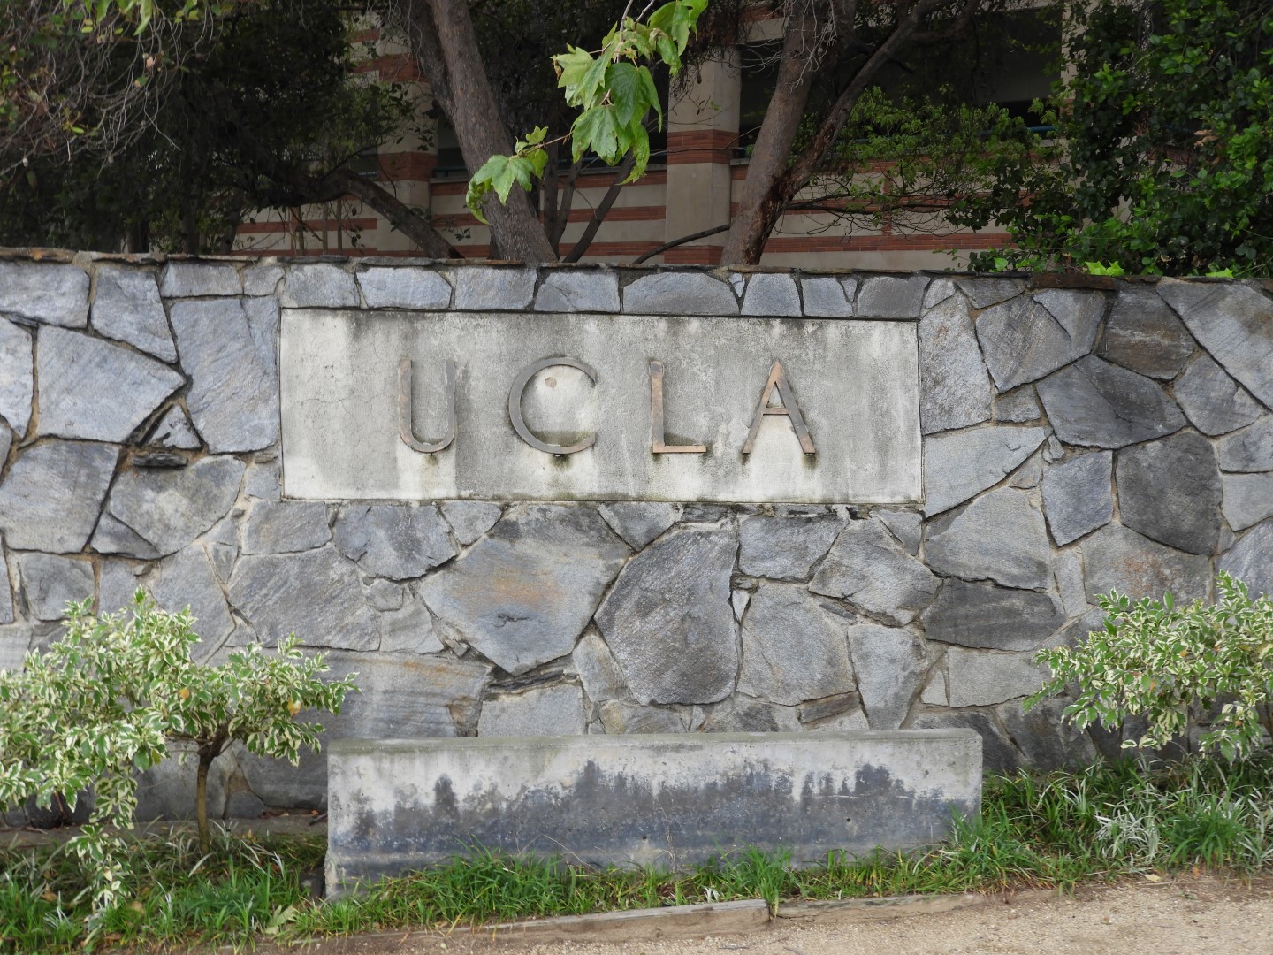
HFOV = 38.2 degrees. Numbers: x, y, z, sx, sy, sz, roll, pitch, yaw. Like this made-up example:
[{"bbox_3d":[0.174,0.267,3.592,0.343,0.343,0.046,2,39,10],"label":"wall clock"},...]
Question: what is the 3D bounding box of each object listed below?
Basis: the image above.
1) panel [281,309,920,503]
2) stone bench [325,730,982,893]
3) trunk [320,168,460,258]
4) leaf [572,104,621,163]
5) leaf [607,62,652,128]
[{"bbox_3d":[-0.106,-0.223,6.050,2.090,0.610,0.100,1,1,-6],"label":"panel"},{"bbox_3d":[0.049,0.952,5.249,1.840,0.440,0.200,1,4,-8],"label":"stone bench"},{"bbox_3d":[-1.075,-1.149,8.000,0.600,0.420,0.200,1,4,0],"label":"trunk"},{"bbox_3d":[-0.102,-0.897,4.800,0.130,0.155,0.060,1,4,0],"label":"leaf"},{"bbox_3d":[-0.017,-0.998,4.800,0.120,0.172,0.060,1,4,0],"label":"leaf"}]

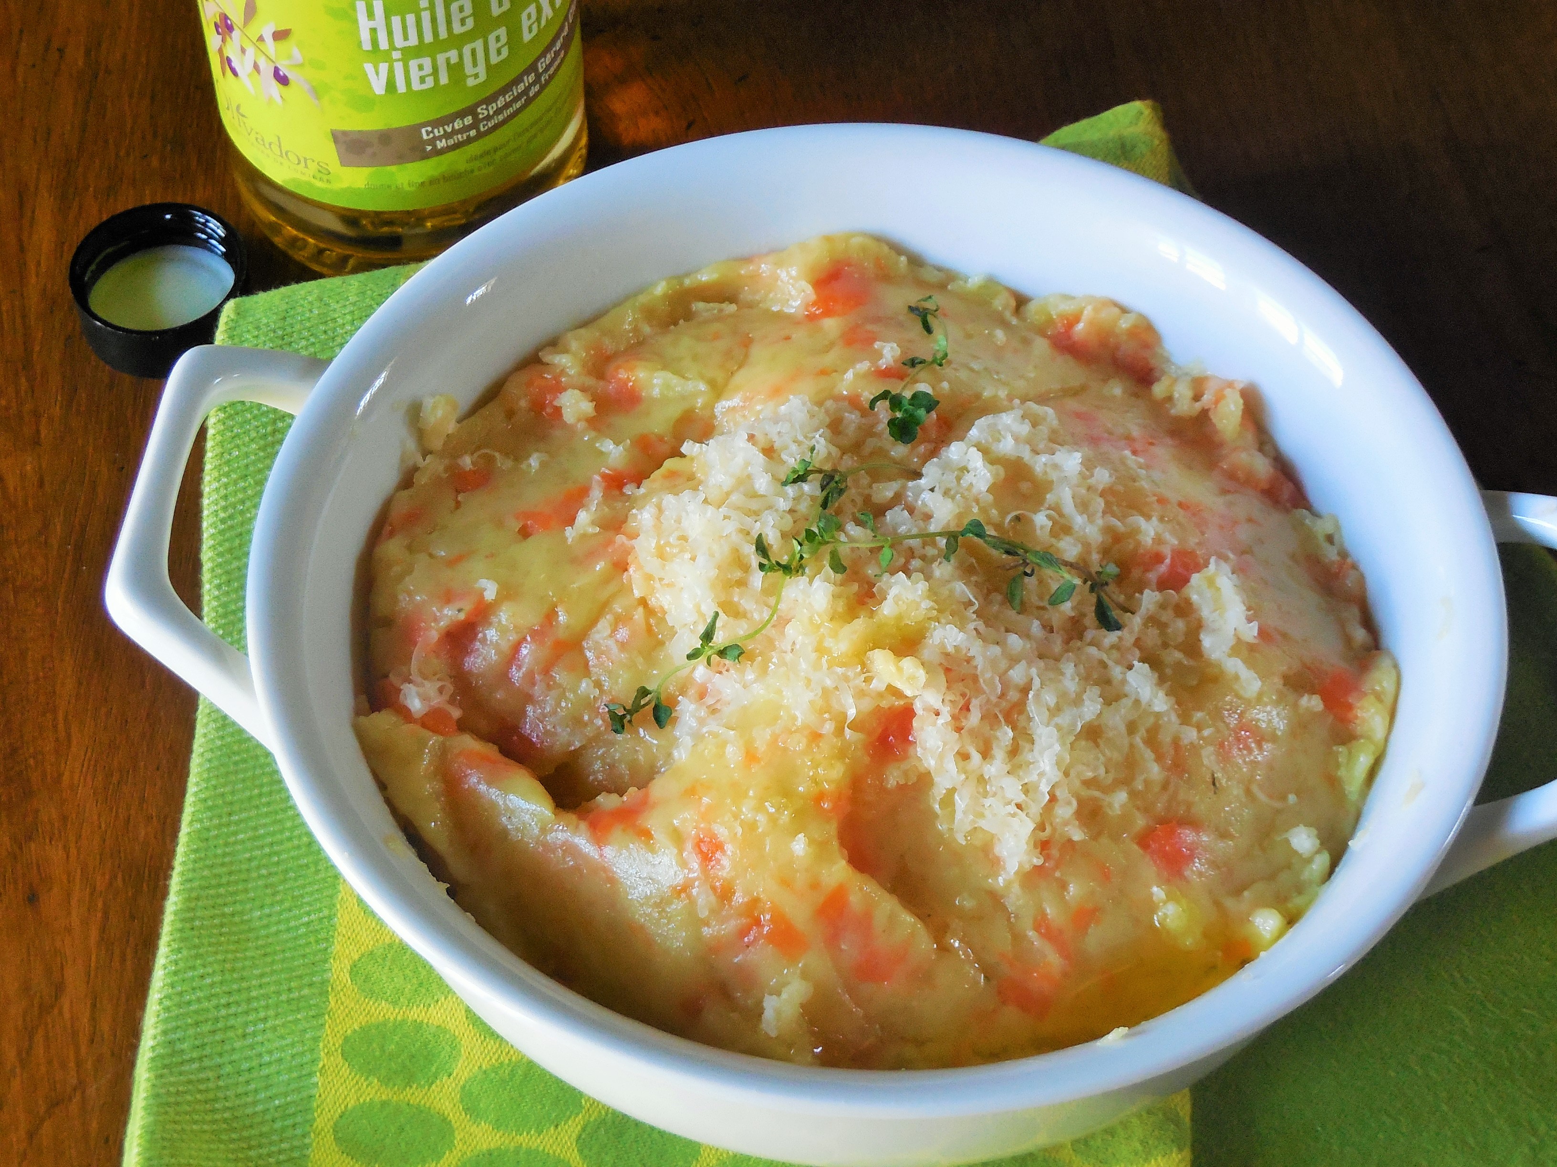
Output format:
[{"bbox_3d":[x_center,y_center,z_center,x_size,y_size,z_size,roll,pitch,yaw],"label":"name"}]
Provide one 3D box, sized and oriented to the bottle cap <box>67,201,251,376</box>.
[{"bbox_3d":[-0.114,-0.054,0.594,0.033,0.013,0.033,0,54,0],"label":"bottle cap"}]

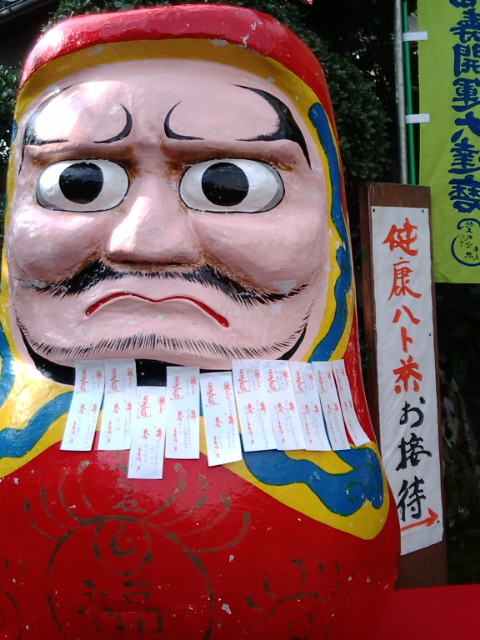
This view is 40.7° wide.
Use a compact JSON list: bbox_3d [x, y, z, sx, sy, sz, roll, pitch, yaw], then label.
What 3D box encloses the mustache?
[{"bbox_3d":[-0.238,-0.112,1.930,0.870,0.140,0.220,0,0,3],"label":"mustache"}]

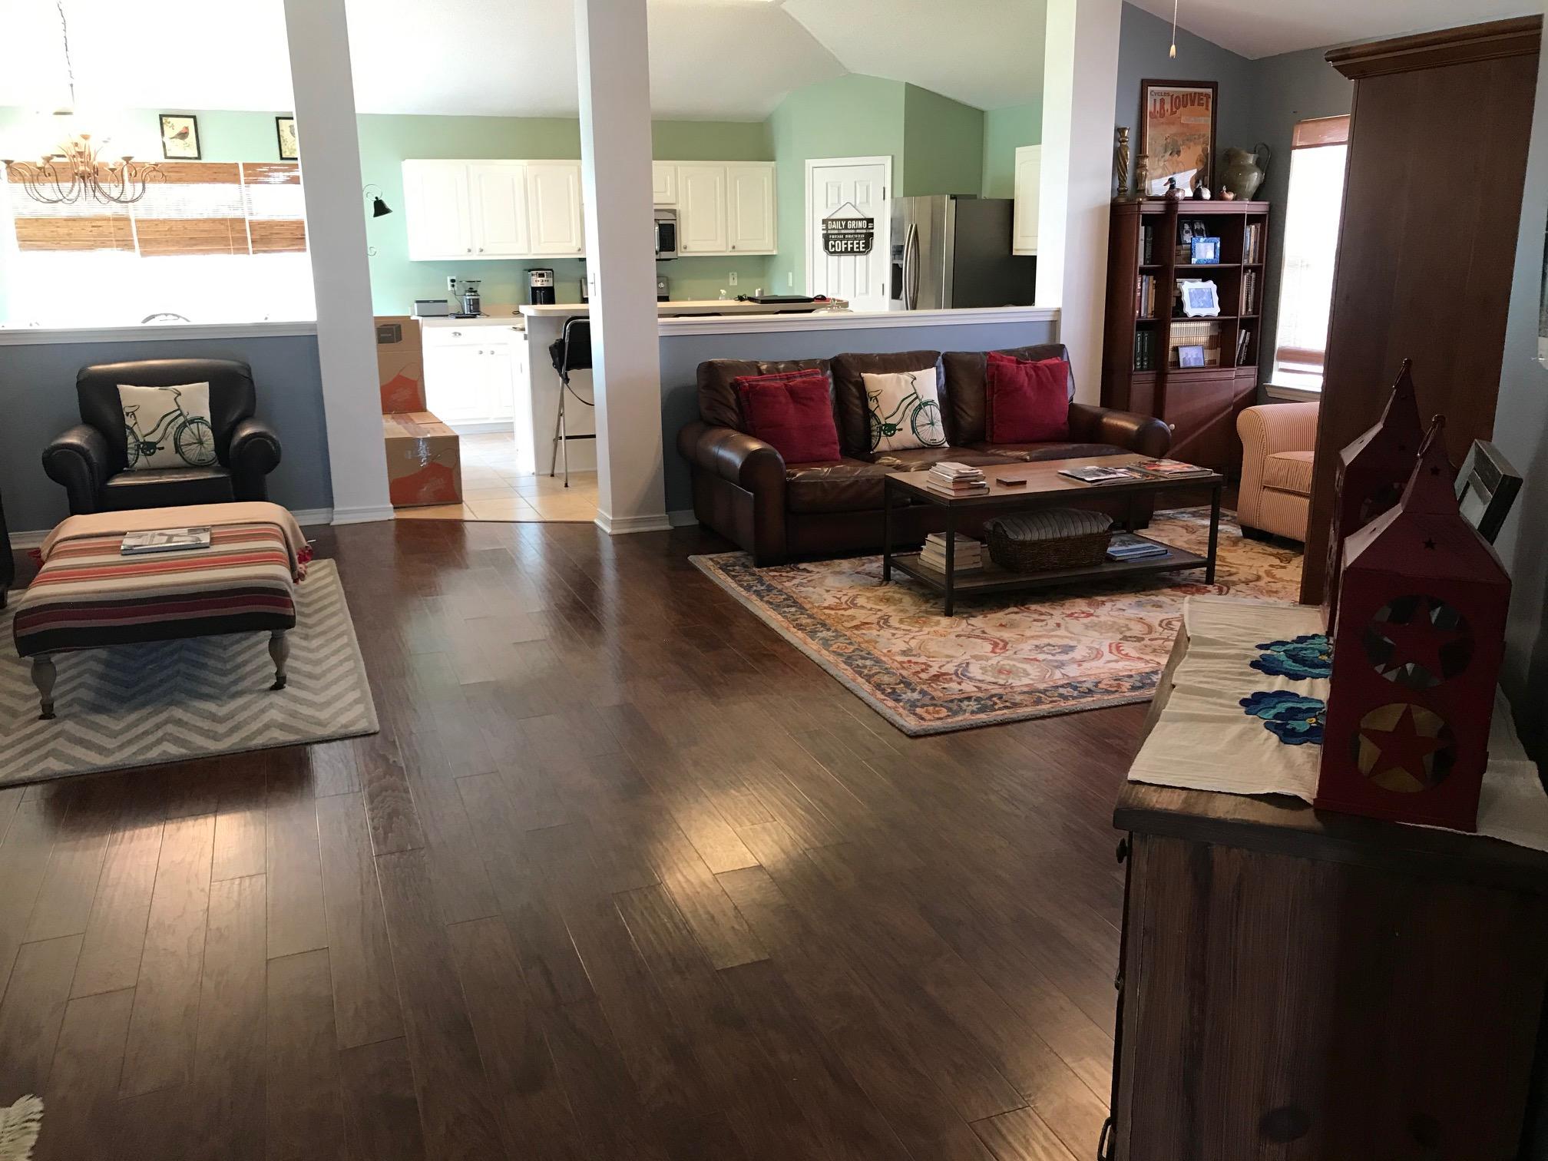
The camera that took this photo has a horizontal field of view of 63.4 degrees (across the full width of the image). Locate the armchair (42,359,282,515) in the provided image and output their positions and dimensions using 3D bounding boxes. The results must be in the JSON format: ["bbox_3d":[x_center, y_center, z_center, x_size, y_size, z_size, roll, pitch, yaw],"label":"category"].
[{"bbox_3d":[-2.919,-0.566,6.099,0.985,0.950,0.890,-6,16,-20],"label":"armchair"}]

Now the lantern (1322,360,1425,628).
[{"bbox_3d":[1.133,-0.159,2.290,0.182,0.497,0.182,5,16,19],"label":"lantern"}]

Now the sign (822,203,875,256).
[{"bbox_3d":[0.604,-2.840,10.142,0.450,0.415,0.020,6,16,23],"label":"sign"}]

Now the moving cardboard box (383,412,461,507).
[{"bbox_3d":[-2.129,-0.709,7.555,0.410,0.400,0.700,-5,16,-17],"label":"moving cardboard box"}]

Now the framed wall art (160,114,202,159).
[{"bbox_3d":[-4.413,-3.292,9.315,0.250,0.310,0.025,-7,16,-20],"label":"framed wall art"}]

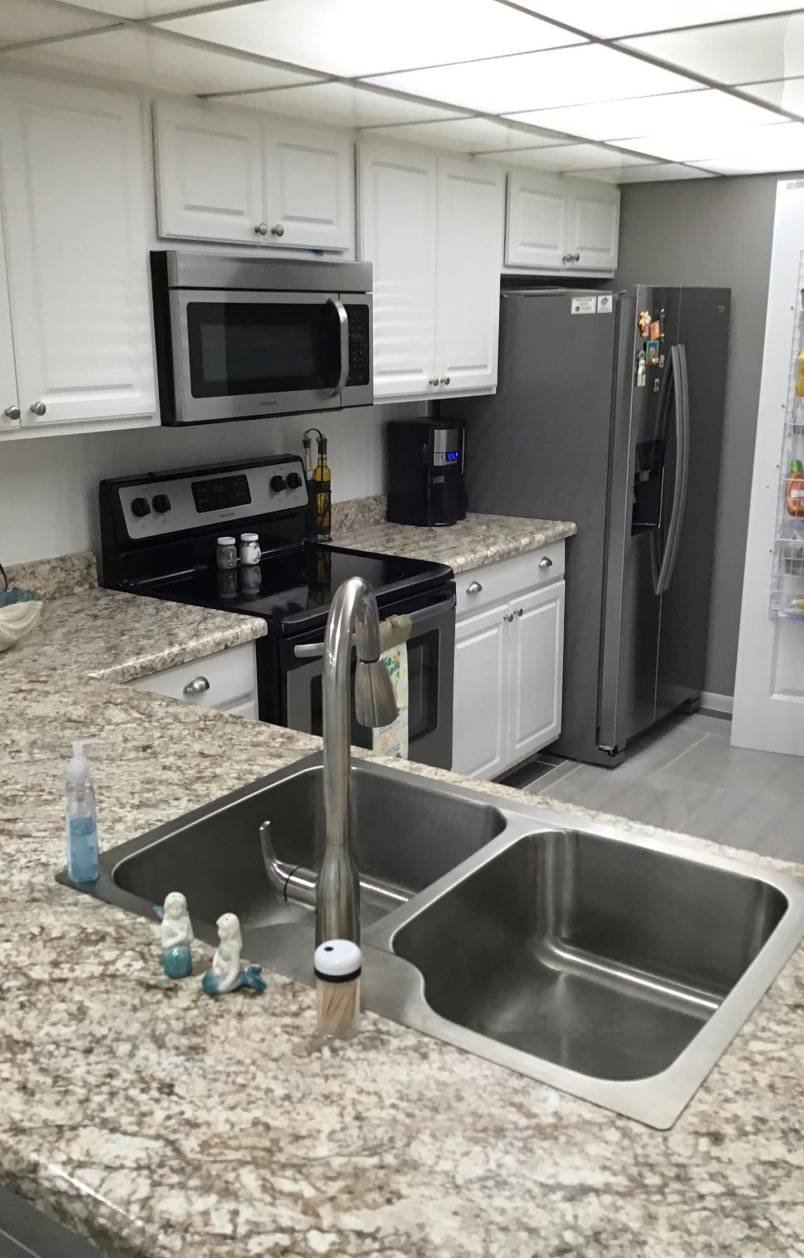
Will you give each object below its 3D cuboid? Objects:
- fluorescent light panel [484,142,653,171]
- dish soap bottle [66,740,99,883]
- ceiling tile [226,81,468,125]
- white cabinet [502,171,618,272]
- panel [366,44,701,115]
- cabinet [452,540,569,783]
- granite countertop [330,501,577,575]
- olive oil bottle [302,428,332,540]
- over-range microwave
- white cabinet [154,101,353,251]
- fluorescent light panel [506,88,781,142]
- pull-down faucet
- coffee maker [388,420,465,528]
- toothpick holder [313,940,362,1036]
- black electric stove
[{"bbox_3d":[0.585,-1.569,3.753,0.433,0.020,0.597,11,19,34],"label":"fluorescent light panel"},{"bbox_3d":[-0.422,0.234,1.471,0.043,0.187,0.037,-12,20,-37],"label":"dish soap bottle"},{"bbox_3d":[-0.130,-1.306,2.816,0.406,0.025,0.590,11,19,35],"label":"ceiling tile"},{"bbox_3d":[0.479,-1.511,4.226,0.315,0.350,0.875,11,19,35],"label":"white cabinet"},{"bbox_3d":[0.304,-1.222,2.507,0.600,0.020,0.597,11,19,34],"label":"panel"},{"bbox_3d":[0.098,0.131,3.914,0.613,0.876,0.790,11,19,34],"label":"cabinet"},{"bbox_3d":[0.113,-0.350,3.773,0.650,0.126,0.799,11,19,34],"label":"granite countertop"},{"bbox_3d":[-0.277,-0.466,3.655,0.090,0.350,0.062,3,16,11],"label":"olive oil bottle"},{"bbox_3d":[-0.456,-0.792,3.050,0.405,0.399,0.768,11,19,34],"label":"over-range microwave"},{"bbox_3d":[-0.480,-1.171,2.981,0.325,0.335,0.740,11,19,35],"label":"white cabinet"},{"bbox_3d":[0.660,-1.351,2.975,0.601,0.025,0.581,11,19,35],"label":"fluorescent light panel"},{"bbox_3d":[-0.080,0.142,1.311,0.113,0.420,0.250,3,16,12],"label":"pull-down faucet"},{"bbox_3d":[0.099,-0.553,3.962,0.240,0.350,0.205,11,19,35],"label":"coffee maker"},{"bbox_3d":[-0.065,0.361,1.135,0.046,0.091,0.046,0,16,0],"label":"toothpick holder"},{"bbox_3d":[-0.318,0.155,3.253,0.680,1.202,0.760,11,19,35],"label":"black electric stove"}]

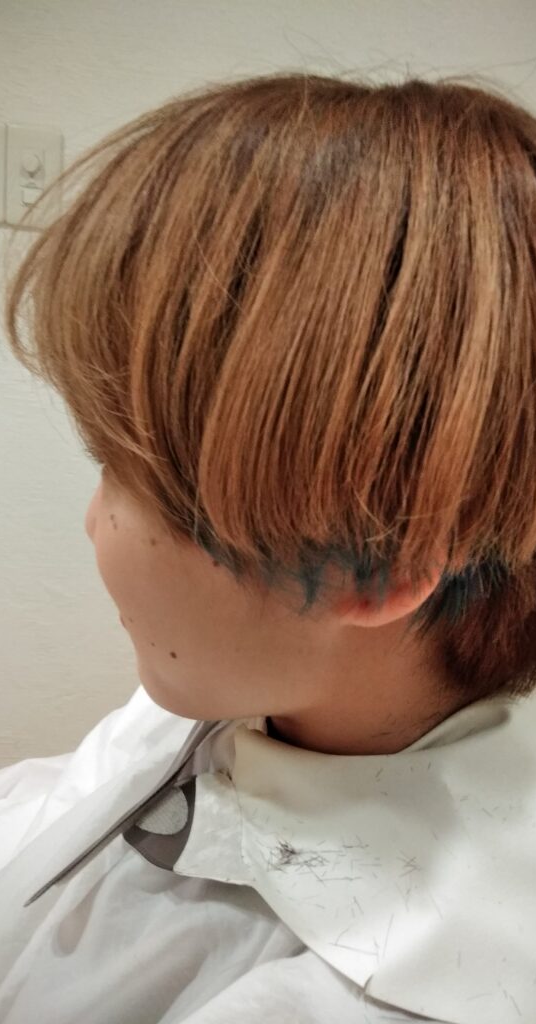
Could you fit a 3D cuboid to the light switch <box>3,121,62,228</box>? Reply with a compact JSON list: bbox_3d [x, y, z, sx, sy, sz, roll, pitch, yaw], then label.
[{"bbox_3d":[-0.308,-0.439,1.050,0.070,0.120,0.018,4,16,-7],"label":"light switch"}]

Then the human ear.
[{"bbox_3d":[0.043,0.011,0.265,0.038,0.060,0.025,18,17,15],"label":"human ear"}]

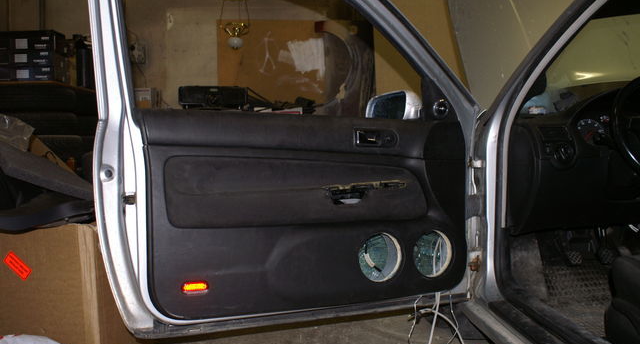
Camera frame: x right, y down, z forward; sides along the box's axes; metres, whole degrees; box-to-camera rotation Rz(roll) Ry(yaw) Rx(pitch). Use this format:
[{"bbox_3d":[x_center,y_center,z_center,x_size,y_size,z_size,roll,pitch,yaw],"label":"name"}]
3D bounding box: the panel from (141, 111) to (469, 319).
[{"bbox_3d":[0.022,0.128,1.716,1.120,0.629,0.110,-2,5,-21],"label":"panel"}]

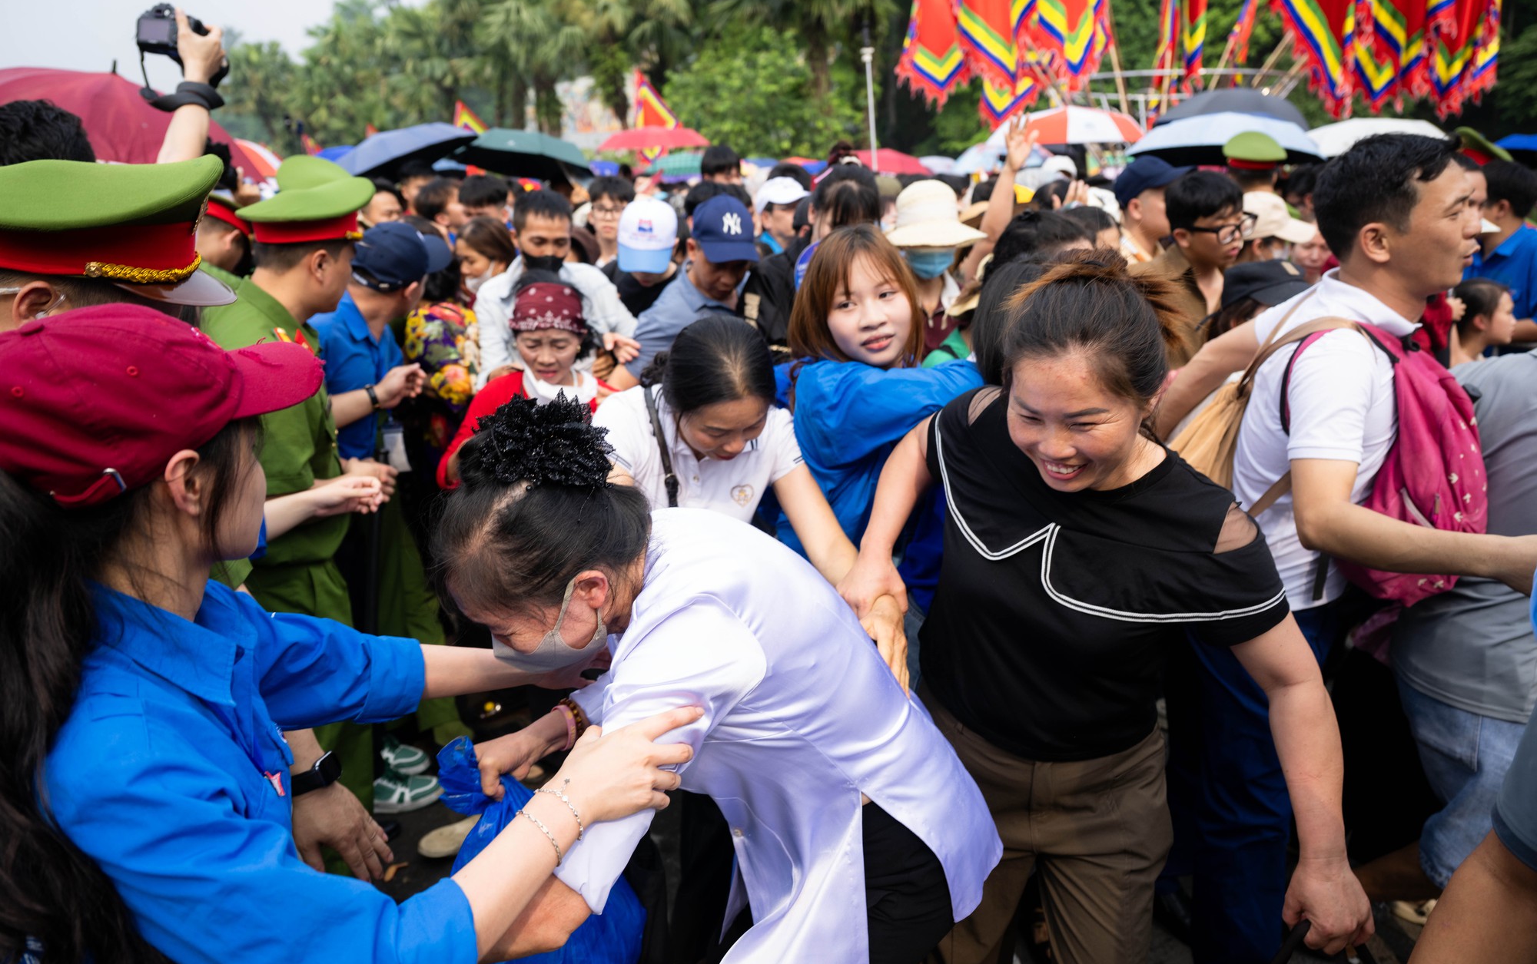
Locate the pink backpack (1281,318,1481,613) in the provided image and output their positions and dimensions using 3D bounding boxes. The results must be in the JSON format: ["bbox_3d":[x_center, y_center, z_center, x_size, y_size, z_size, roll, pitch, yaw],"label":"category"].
[{"bbox_3d":[0.913,-0.029,1.520,0.250,0.400,0.280,4,18,20],"label":"pink backpack"}]

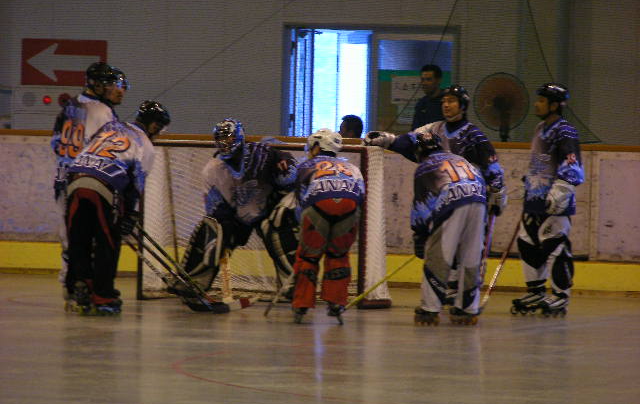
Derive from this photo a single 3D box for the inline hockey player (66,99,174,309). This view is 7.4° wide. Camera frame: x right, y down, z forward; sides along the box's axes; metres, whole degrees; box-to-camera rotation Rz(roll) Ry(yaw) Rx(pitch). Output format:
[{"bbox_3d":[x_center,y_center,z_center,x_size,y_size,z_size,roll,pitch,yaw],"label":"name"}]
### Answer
[{"bbox_3d":[-1.536,0.032,37.144,0.780,1.572,0.600,0,2,-45],"label":"inline hockey player"}]

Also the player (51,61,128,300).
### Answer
[{"bbox_3d":[-1.765,-0.143,38.326,0.460,1.864,0.560,0,1,-41],"label":"player"}]

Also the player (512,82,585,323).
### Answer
[{"bbox_3d":[1.743,-0.017,38.270,0.440,1.789,0.530,1,1,-25],"label":"player"}]

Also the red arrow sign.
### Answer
[{"bbox_3d":[-2.427,-1.325,47.300,0.860,0.440,0.030,2,1,22],"label":"red arrow sign"}]

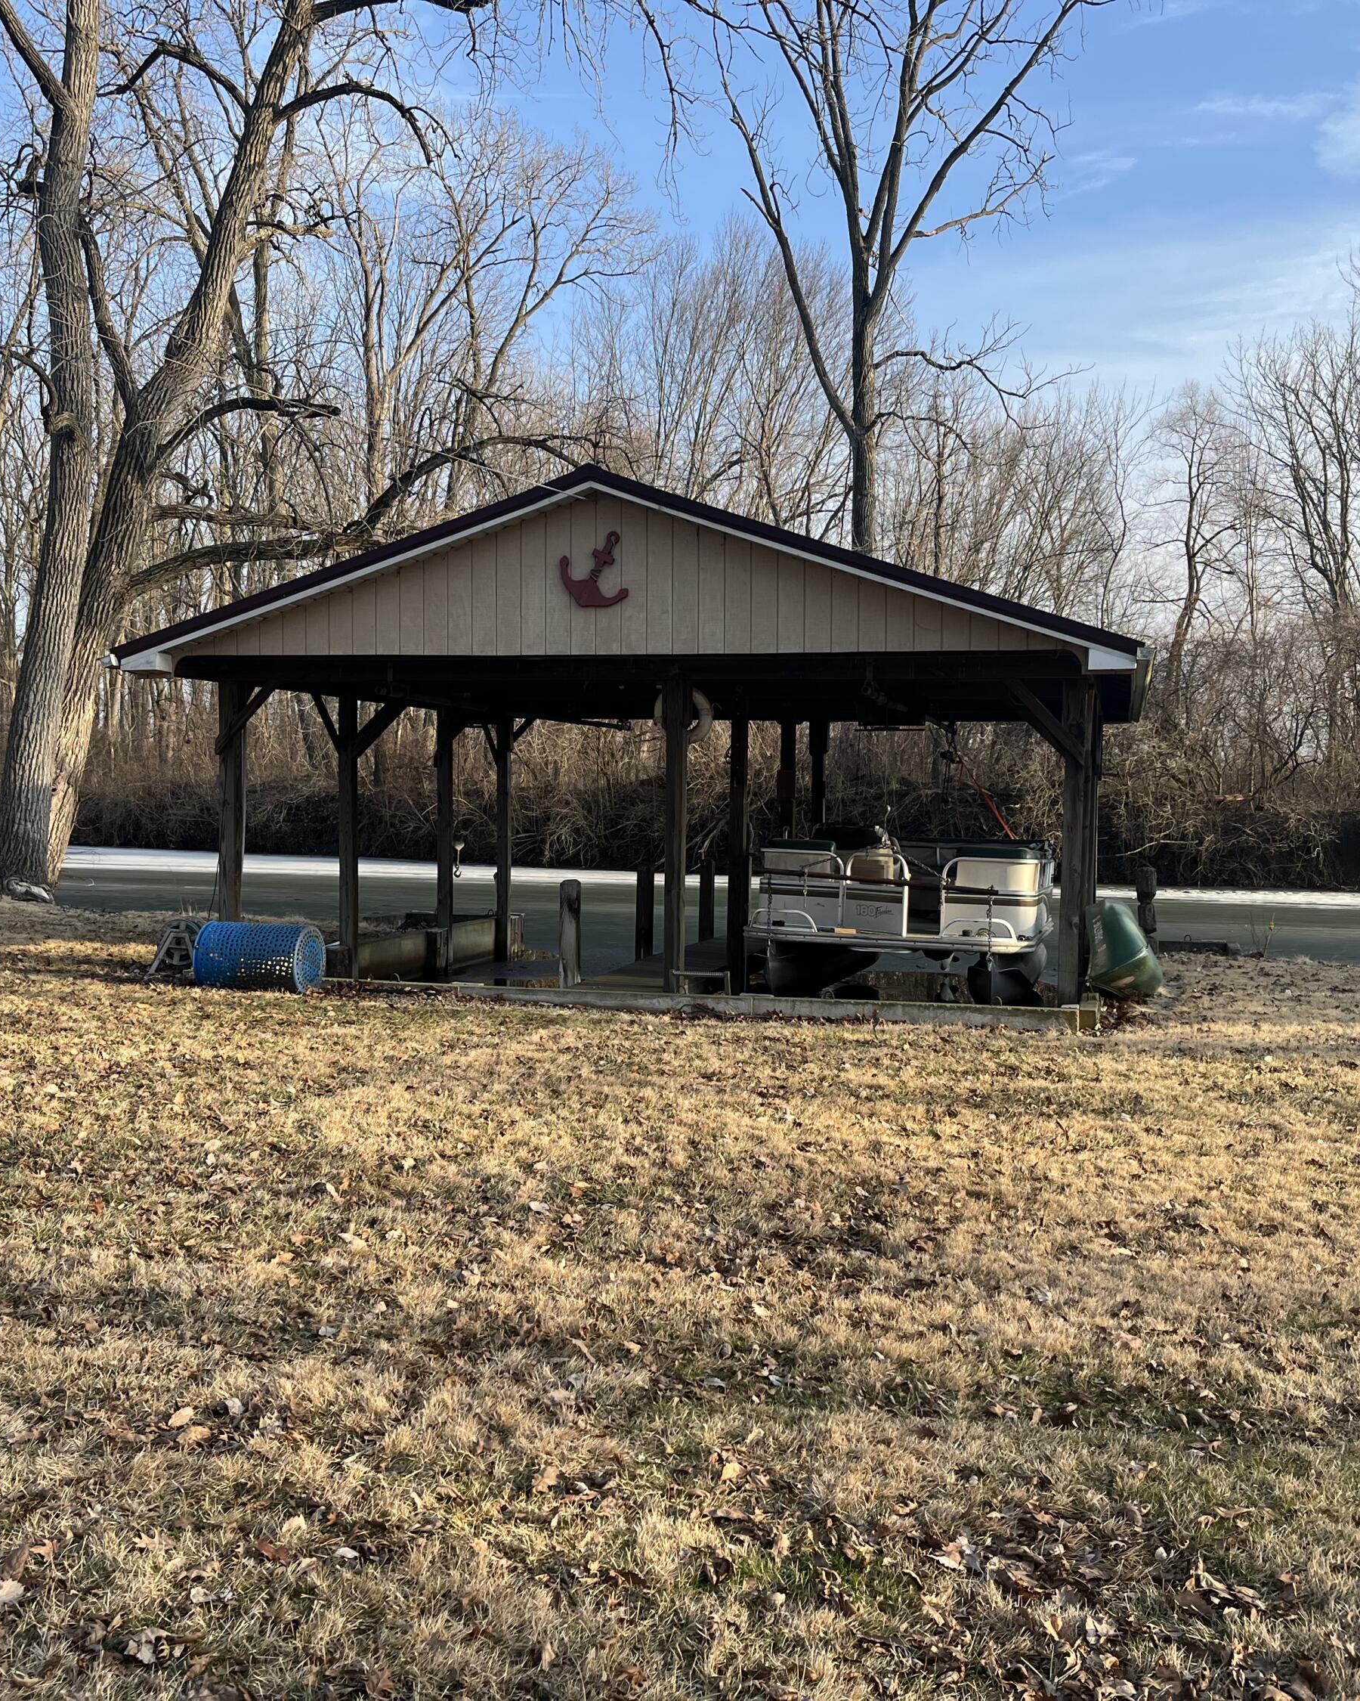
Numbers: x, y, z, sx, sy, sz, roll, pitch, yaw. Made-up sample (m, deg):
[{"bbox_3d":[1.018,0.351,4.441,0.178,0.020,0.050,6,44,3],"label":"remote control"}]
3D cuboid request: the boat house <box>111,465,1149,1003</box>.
[{"bbox_3d":[0.220,-1.027,16.752,8.260,4.020,7.720,1,2,14],"label":"boat house"}]

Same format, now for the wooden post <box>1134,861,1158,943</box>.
[{"bbox_3d":[4.970,0.593,18.100,0.210,0.930,0.210,1,2,14],"label":"wooden post"}]

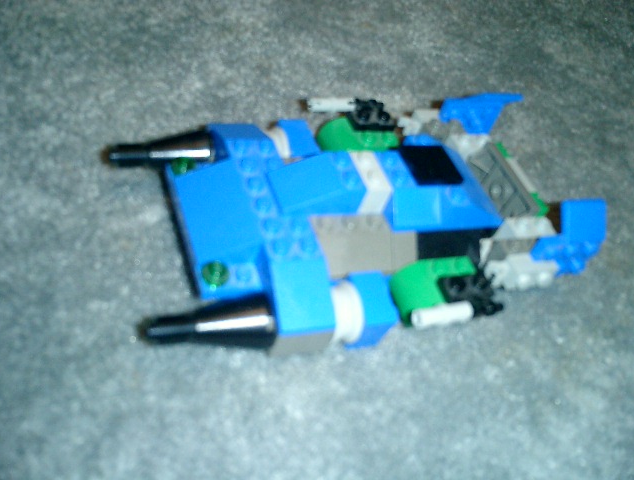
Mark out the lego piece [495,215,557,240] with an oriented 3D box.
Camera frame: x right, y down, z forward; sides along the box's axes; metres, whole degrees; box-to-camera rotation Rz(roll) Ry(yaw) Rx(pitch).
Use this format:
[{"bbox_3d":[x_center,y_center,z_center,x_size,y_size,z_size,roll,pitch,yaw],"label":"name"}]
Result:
[{"bbox_3d":[0.066,-0.001,0.214,0.016,0.011,0.008,-4,52,-26],"label":"lego piece"}]

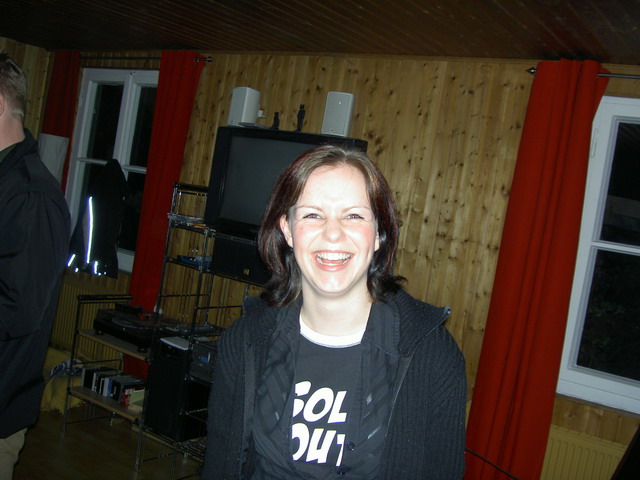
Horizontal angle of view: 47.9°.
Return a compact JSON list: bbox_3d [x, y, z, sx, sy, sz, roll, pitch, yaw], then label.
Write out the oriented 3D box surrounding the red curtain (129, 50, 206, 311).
[{"bbox_3d":[-1.027,-0.114,4.588,0.300,2.174,0.120,12,4,35],"label":"red curtain"}]

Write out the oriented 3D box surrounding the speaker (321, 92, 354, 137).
[{"bbox_3d":[0.086,-0.566,3.270,0.106,0.190,0.095,10,4,15],"label":"speaker"}]

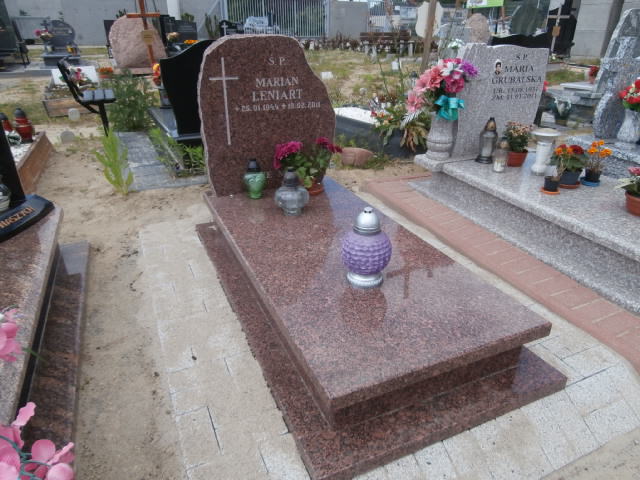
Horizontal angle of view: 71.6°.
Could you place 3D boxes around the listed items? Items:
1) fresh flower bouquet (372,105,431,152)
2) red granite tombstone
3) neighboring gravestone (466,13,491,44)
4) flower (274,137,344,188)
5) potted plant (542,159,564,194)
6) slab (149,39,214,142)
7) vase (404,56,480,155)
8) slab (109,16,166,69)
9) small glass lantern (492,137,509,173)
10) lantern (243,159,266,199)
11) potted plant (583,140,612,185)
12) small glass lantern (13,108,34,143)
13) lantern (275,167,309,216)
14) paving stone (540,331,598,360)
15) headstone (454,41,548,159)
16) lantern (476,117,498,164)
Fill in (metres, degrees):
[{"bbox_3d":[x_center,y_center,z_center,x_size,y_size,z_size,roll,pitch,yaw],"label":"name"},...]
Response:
[{"bbox_3d":[0.717,-1.014,4.000,0.500,0.400,0.400,-11,27,-21],"label":"fresh flower bouquet"},{"bbox_3d":[-0.284,-0.707,2.546,0.777,0.831,0.090,-11,27,-21],"label":"red granite tombstone"},{"bbox_3d":[4.287,-5.693,12.000,0.650,0.920,0.250,-11,27,-21],"label":"neighboring gravestone"},{"bbox_3d":[-0.067,-0.392,2.419,0.360,0.280,0.300,-11,27,-21],"label":"flower"},{"bbox_3d":[1.393,-0.386,2.623,0.120,0.200,0.115,-9,26,-17],"label":"potted plant"},{"bbox_3d":[-1.063,-1.363,4.007,0.680,0.790,0.080,-12,27,-23],"label":"slab"},{"bbox_3d":[0.911,-0.960,3.243,0.510,0.730,0.380,-9,26,-17],"label":"vase"},{"bbox_3d":[-3.702,-4.016,9.000,1.140,0.980,0.300,-11,27,-21],"label":"slab"},{"bbox_3d":[1.240,-0.583,3.022,0.100,0.225,0.100,-9,26,-17],"label":"small glass lantern"},{"bbox_3d":[-0.347,-0.330,2.378,0.118,0.206,0.118,-11,27,-21],"label":"lantern"},{"bbox_3d":[1.581,-0.438,2.541,0.145,0.245,0.145,-11,27,-21],"label":"potted plant"},{"bbox_3d":[-2.827,-1.086,4.215,0.155,0.300,0.155,-11,27,-21],"label":"small glass lantern"},{"bbox_3d":[-0.151,-0.251,2.272,0.172,0.230,0.172,-1,25,0],"label":"lantern"},{"bbox_3d":[0.932,0.415,1.666,0.200,0.060,0.100,-11,27,-21],"label":"paving stone"},{"bbox_3d":[1.341,-1.053,3.364,0.735,0.787,0.080,-9,26,-17],"label":"headstone"},{"bbox_3d":[1.133,-0.675,2.988,0.125,0.298,0.125,-11,27,-21],"label":"lantern"}]

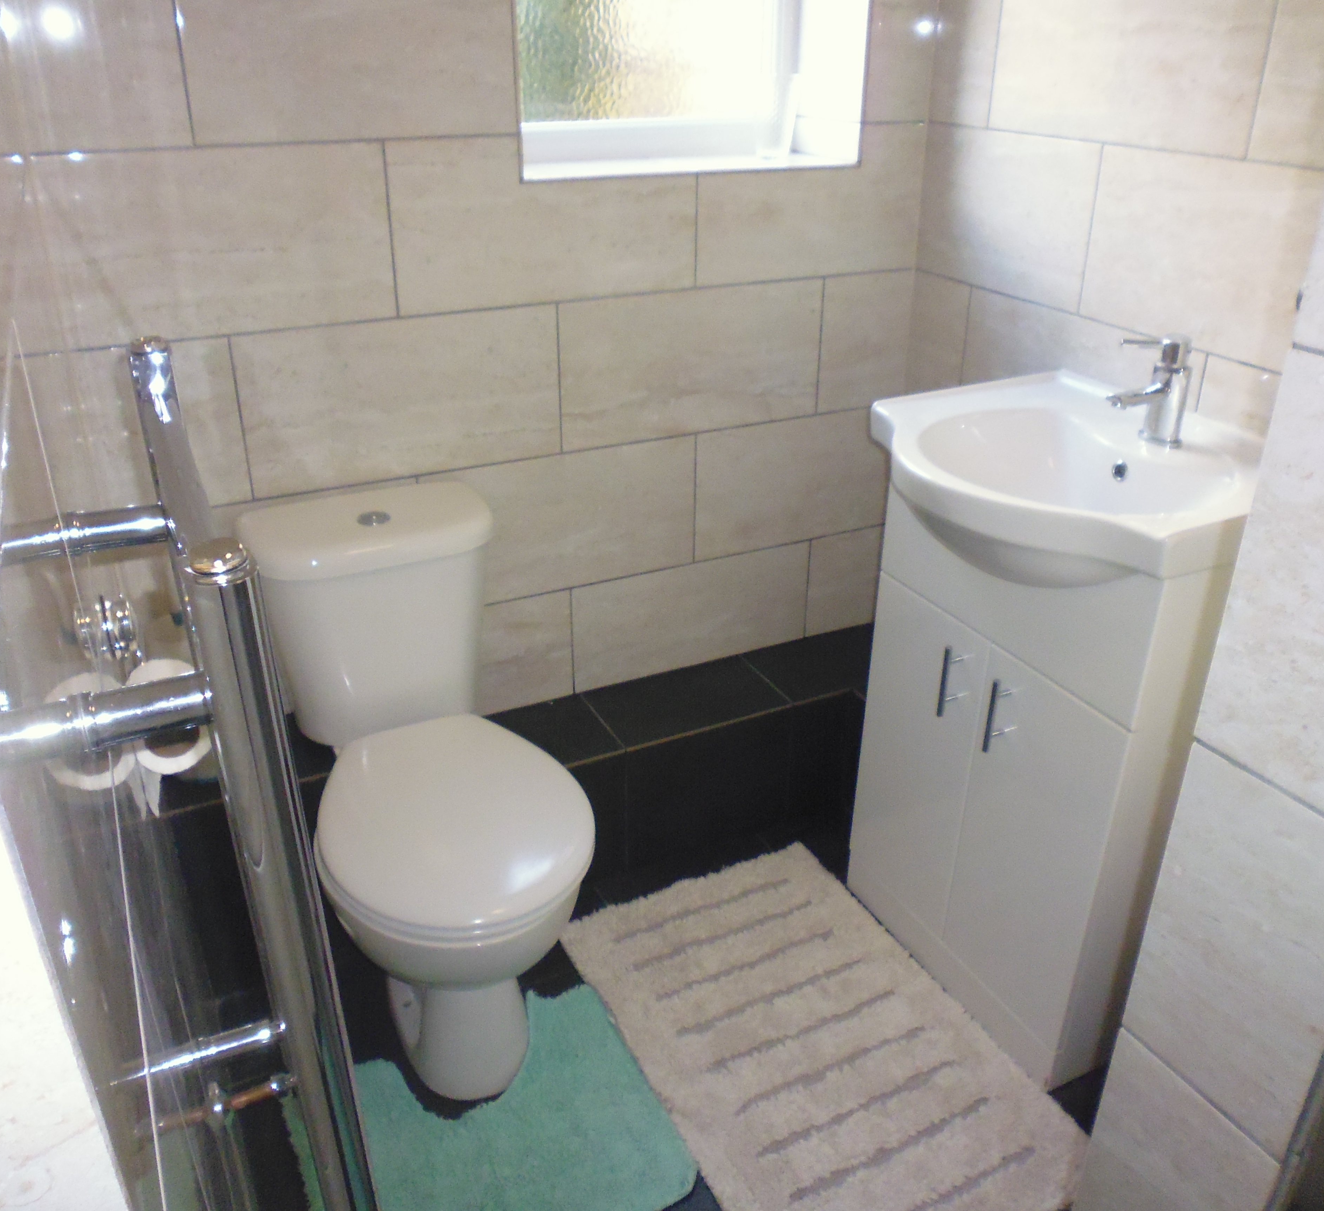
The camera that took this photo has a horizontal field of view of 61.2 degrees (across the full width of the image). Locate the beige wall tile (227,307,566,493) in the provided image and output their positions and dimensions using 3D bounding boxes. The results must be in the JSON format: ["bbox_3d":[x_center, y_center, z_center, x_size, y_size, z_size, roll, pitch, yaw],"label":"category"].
[{"bbox_3d":[-0.396,-0.324,1.757,0.508,0.251,0.010,-12,29,-23],"label":"beige wall tile"}]

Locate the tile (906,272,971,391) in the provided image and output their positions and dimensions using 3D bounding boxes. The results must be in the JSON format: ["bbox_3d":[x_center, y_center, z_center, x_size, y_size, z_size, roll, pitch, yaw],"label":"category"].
[{"bbox_3d":[0.507,-0.474,2.037,0.010,0.252,0.156,-12,29,-23],"label":"tile"}]

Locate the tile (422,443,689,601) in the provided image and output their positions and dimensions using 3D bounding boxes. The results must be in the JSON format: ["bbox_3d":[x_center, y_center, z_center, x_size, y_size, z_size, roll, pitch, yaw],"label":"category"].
[{"bbox_3d":[-0.169,-0.149,1.970,0.508,0.251,0.010,-12,29,-23],"label":"tile"}]

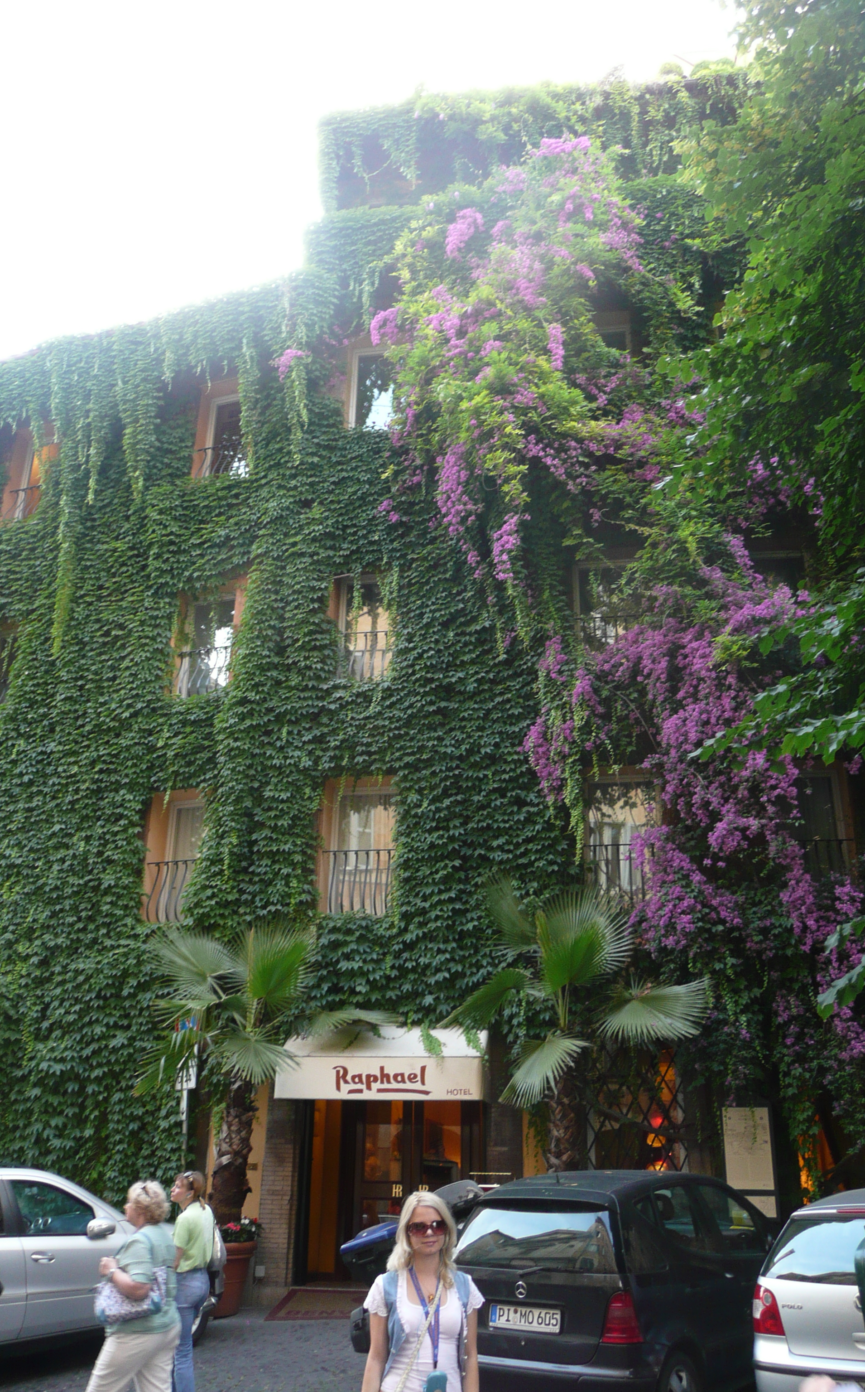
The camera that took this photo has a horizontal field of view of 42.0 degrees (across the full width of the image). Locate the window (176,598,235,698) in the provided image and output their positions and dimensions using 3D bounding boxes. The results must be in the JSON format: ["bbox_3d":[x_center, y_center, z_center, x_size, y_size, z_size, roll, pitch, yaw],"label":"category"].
[{"bbox_3d":[-3.433,-0.772,17.575,0.900,1.680,0.200,-7,-23,19],"label":"window"}]

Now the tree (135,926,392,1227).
[{"bbox_3d":[-1.972,4.416,13.460,2.950,3.400,2.400,-3,-22,8],"label":"tree"}]

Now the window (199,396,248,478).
[{"bbox_3d":[-3.379,-4.369,18.976,0.920,1.680,0.200,-7,-23,19],"label":"window"}]

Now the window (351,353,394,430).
[{"bbox_3d":[-0.913,-5.011,18.485,0.920,1.660,0.200,-3,-22,8],"label":"window"}]

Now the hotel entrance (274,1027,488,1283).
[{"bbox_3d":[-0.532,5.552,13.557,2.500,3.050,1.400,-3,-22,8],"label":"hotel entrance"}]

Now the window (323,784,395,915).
[{"bbox_3d":[-0.980,2.162,15.914,1.050,1.873,0.280,-3,-23,9],"label":"window"}]

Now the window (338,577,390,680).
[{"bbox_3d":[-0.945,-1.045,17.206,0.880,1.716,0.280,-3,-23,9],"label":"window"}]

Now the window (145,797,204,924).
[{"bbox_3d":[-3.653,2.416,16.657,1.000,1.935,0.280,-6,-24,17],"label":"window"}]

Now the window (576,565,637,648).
[{"bbox_3d":[2.612,-1.224,16.443,0.980,1.620,0.200,-3,-22,8],"label":"window"}]

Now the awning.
[{"bbox_3d":[-0.603,4.604,14.104,2.550,0.890,0.750,-3,-23,9],"label":"awning"}]

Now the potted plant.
[{"bbox_3d":[-2.344,6.564,12.958,0.650,1.021,0.650,4,-23,-8],"label":"potted plant"}]

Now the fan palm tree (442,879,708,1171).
[{"bbox_3d":[1.662,4.071,13.179,3.000,3.750,2.400,-3,-22,8],"label":"fan palm tree"}]

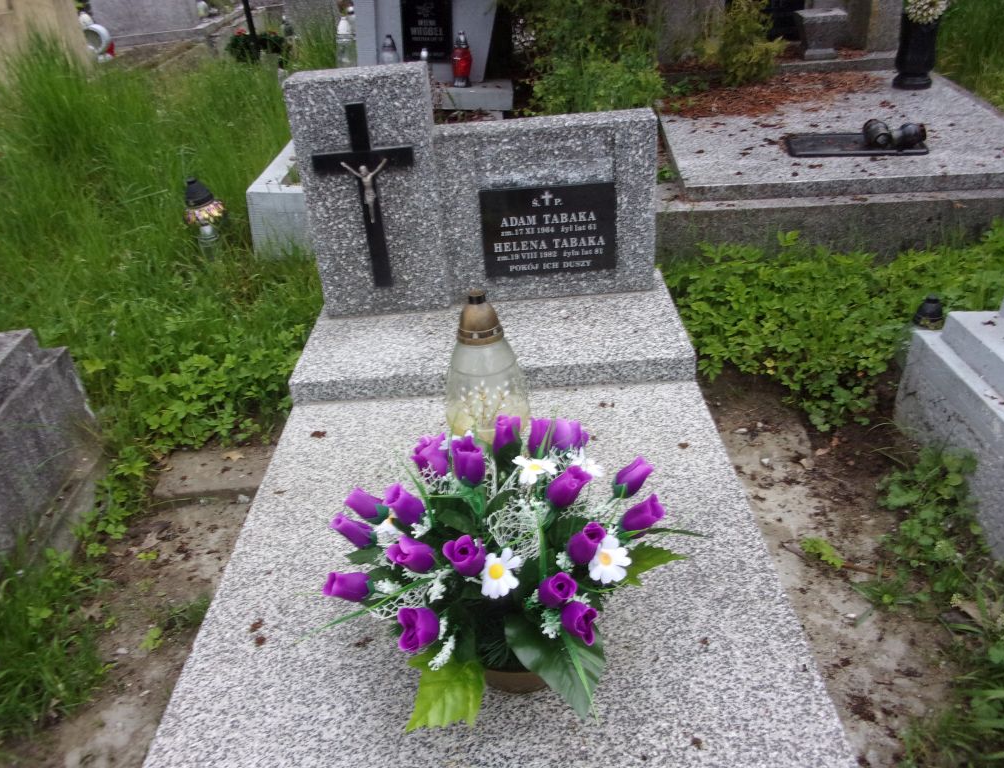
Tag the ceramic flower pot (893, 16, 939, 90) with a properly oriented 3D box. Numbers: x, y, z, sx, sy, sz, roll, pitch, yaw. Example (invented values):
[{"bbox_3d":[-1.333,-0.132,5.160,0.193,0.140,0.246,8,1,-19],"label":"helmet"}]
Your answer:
[{"bbox_3d":[1.967,-1.572,3.918,0.190,0.320,0.190,-4,30,2],"label":"ceramic flower pot"}]

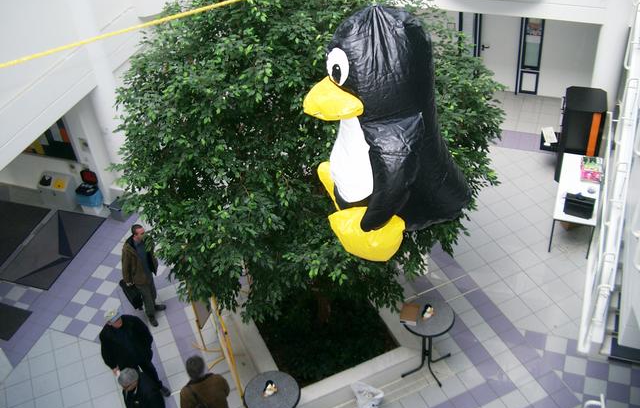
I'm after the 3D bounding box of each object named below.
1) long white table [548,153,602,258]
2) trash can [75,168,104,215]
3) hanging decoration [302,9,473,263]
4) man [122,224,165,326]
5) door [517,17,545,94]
[{"bbox_3d":[4.335,0.004,11.583,0.640,0.730,1.830,10,42,20],"label":"long white table"},{"bbox_3d":[-4.464,-0.243,13.145,0.470,0.860,0.420,10,42,20],"label":"trash can"},{"bbox_3d":[0.358,-0.399,3.762,0.970,1.442,1.009,-15,40,-9],"label":"hanging decoration"},{"bbox_3d":[-2.692,1.059,10.560,0.470,1.760,0.560,14,44,24],"label":"man"},{"bbox_3d":[4.493,-3.172,14.441,0.380,2.000,0.080,10,42,20],"label":"door"}]

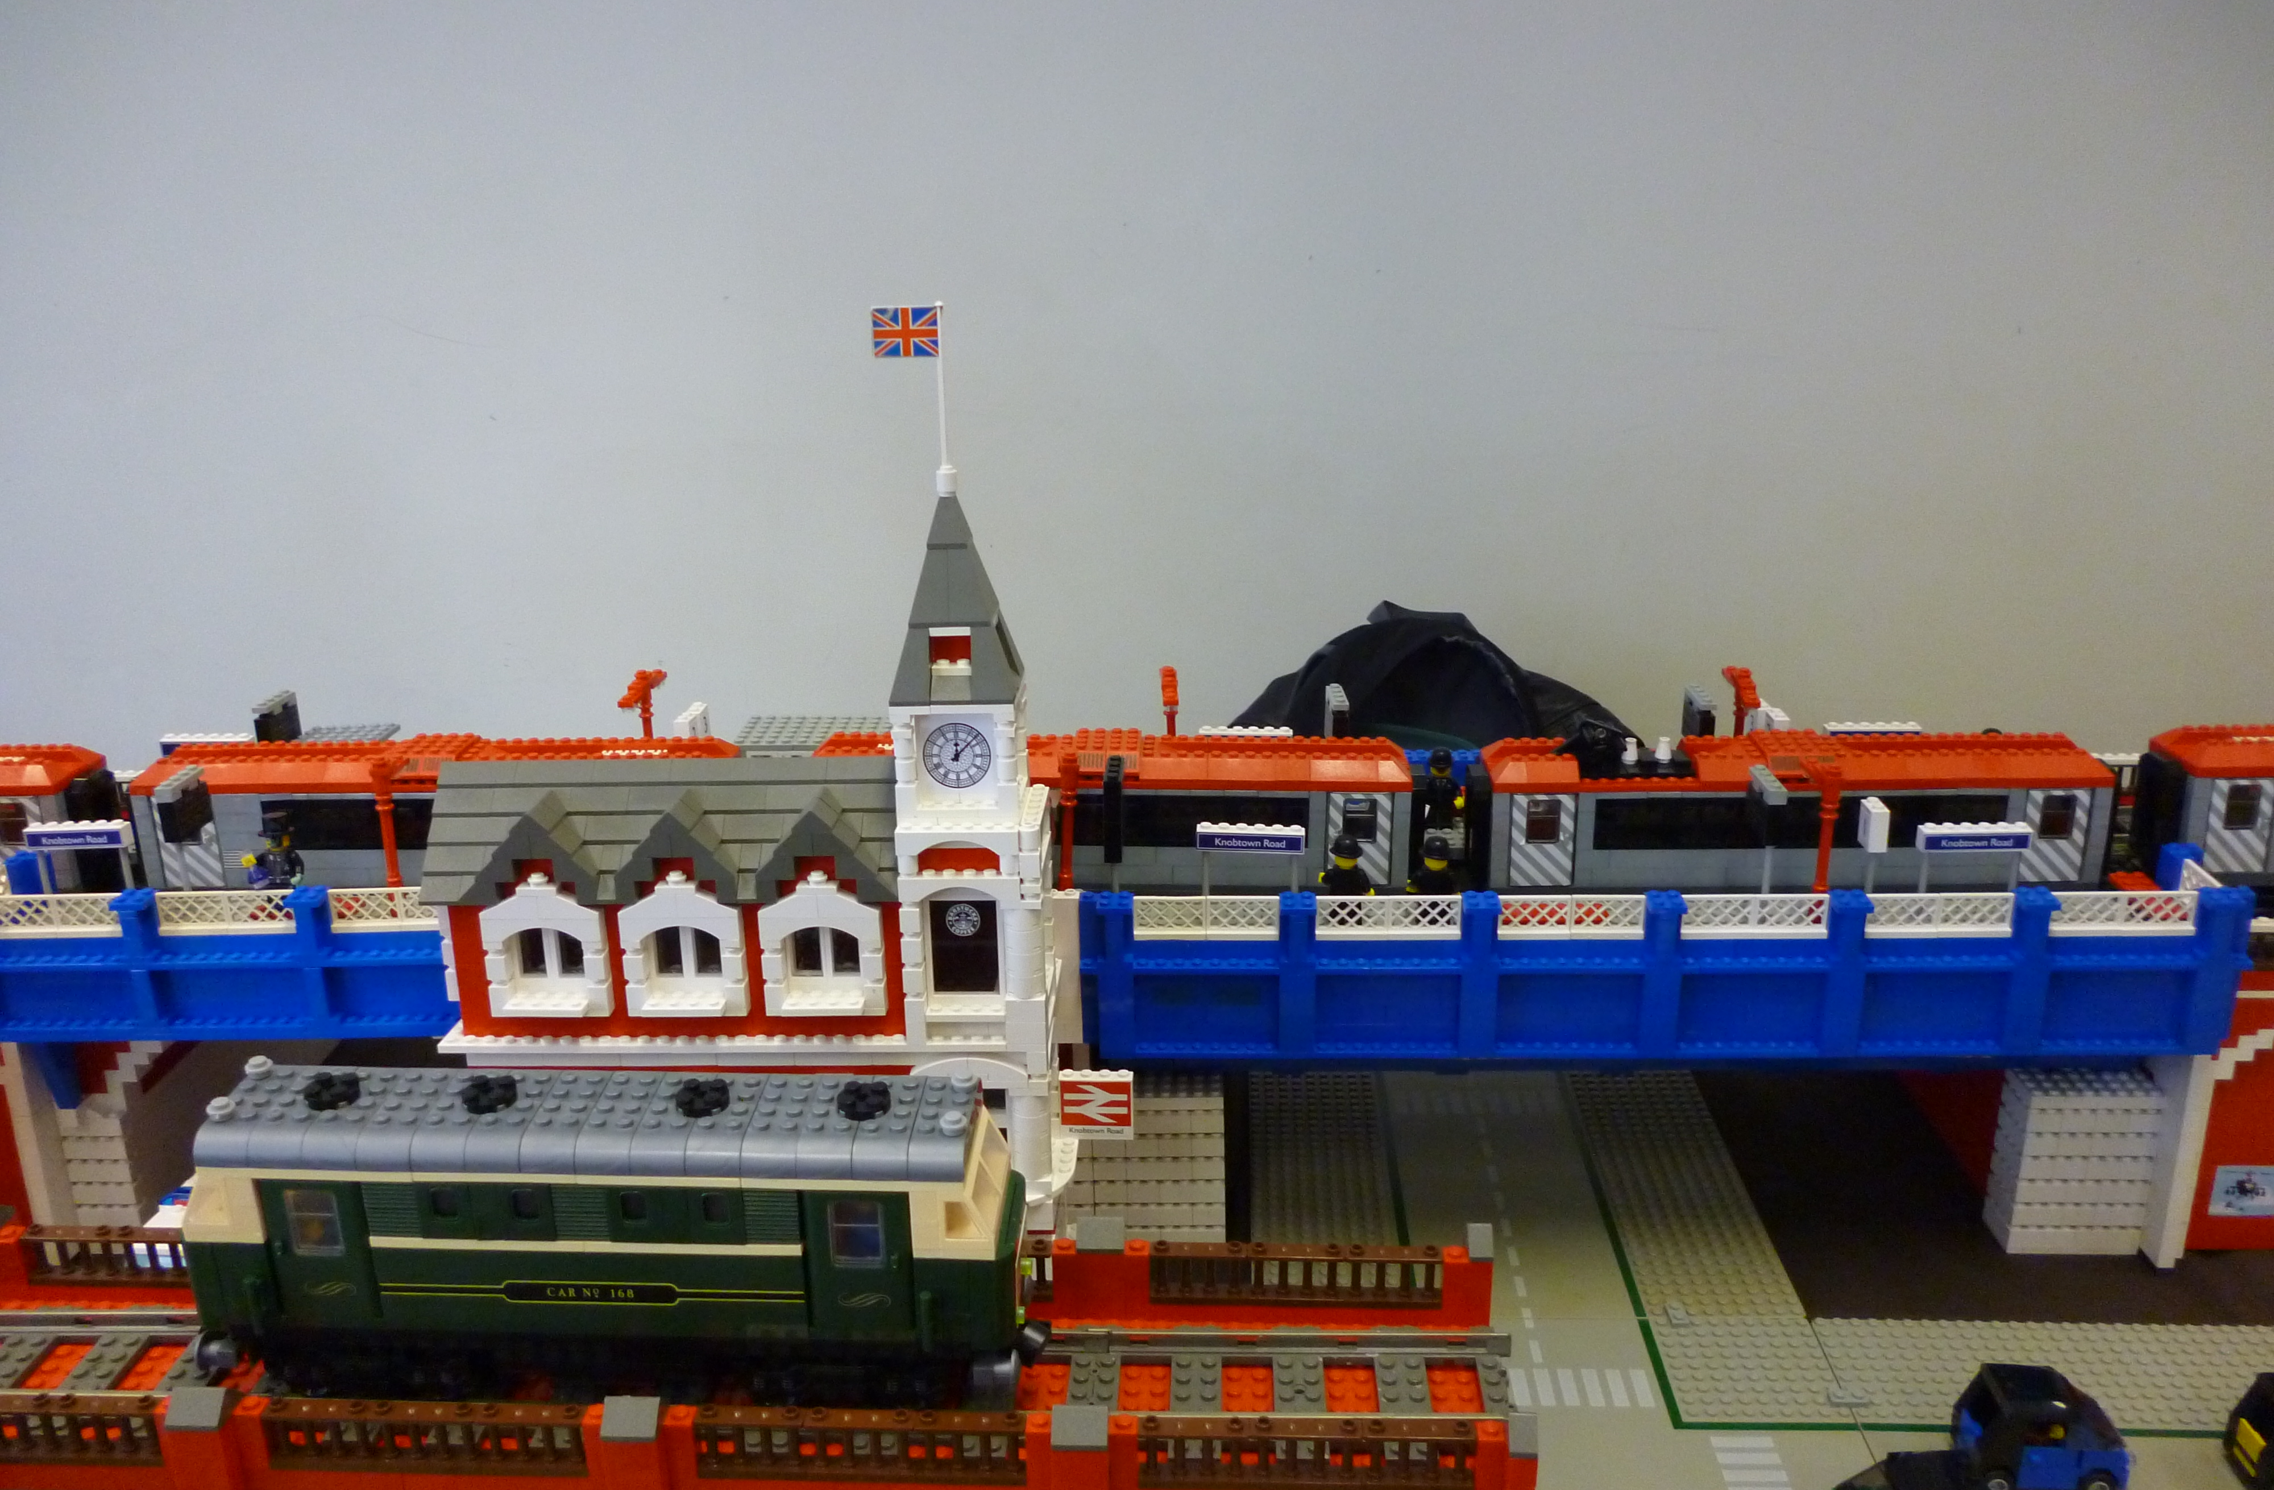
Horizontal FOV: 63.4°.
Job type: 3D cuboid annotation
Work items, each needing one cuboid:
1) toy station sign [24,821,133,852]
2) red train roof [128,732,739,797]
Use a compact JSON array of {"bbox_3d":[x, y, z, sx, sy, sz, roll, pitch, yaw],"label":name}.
[{"bbox_3d":[-0.512,0.043,0.890,0.048,0.011,0.008,0,18,1],"label":"toy station sign"},{"bbox_3d":[-0.348,0.007,0.918,0.288,0.018,0.048,-1,18,0],"label":"red train roof"}]

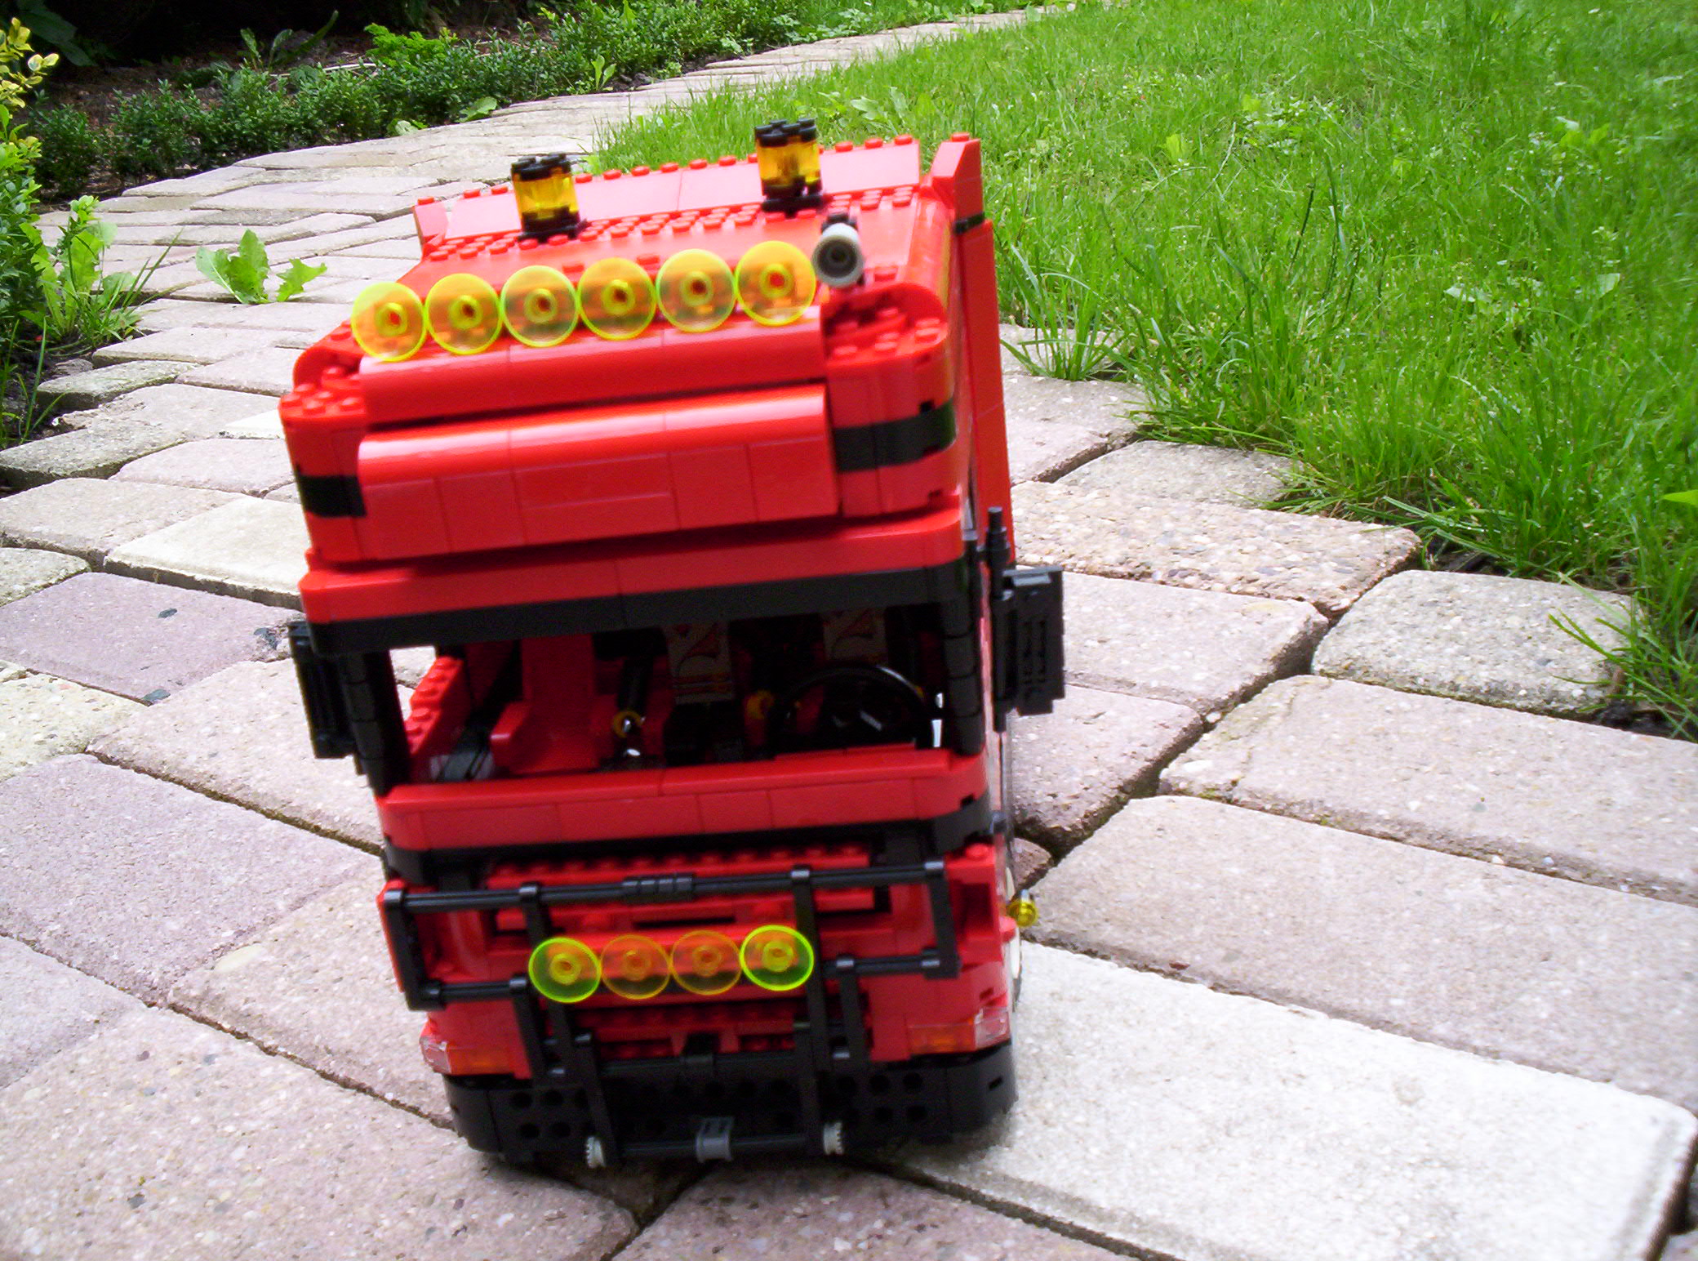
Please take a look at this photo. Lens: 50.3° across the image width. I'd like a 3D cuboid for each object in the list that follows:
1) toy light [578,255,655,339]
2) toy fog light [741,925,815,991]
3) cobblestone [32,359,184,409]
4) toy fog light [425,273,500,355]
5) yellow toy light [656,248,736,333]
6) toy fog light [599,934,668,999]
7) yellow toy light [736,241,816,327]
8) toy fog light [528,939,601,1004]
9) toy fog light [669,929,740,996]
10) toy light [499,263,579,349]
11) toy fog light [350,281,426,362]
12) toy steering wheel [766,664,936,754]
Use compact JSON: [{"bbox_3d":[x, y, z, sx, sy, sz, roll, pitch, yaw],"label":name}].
[{"bbox_3d":[-0.046,-0.066,0.363,0.016,0.016,0.006,-4,5,8],"label":"toy light"},{"bbox_3d":[-0.015,0.071,0.396,0.016,0.016,0.006,-4,18,8],"label":"toy fog light"},{"bbox_3d":[-0.647,-0.201,1.615,0.108,0.050,0.108,5,23,30],"label":"cobblestone"},{"bbox_3d":[-0.077,-0.064,0.368,0.016,0.016,0.006,-4,5,8],"label":"toy fog light"},{"bbox_3d":[-0.030,-0.068,0.361,0.016,0.016,0.006,-4,5,8],"label":"yellow toy light"},{"bbox_3d":[-0.047,0.074,0.401,0.016,0.016,0.006,-4,18,8],"label":"toy fog light"},{"bbox_3d":[-0.014,-0.069,0.359,0.016,0.016,0.006,-4,5,8],"label":"yellow toy light"},{"bbox_3d":[-0.063,0.075,0.403,0.016,0.016,0.006,-4,18,8],"label":"toy fog light"},{"bbox_3d":[-0.031,0.072,0.399,0.016,0.016,0.006,-4,18,8],"label":"toy fog light"},{"bbox_3d":[-0.062,-0.065,0.365,0.016,0.016,0.006,-4,5,8],"label":"toy light"},{"bbox_3d":[-0.093,-0.063,0.370,0.016,0.016,0.006,-4,5,8],"label":"toy fog light"},{"bbox_3d":[0.001,0.025,0.409,0.038,0.038,0.010,-4,20,8],"label":"toy steering wheel"}]

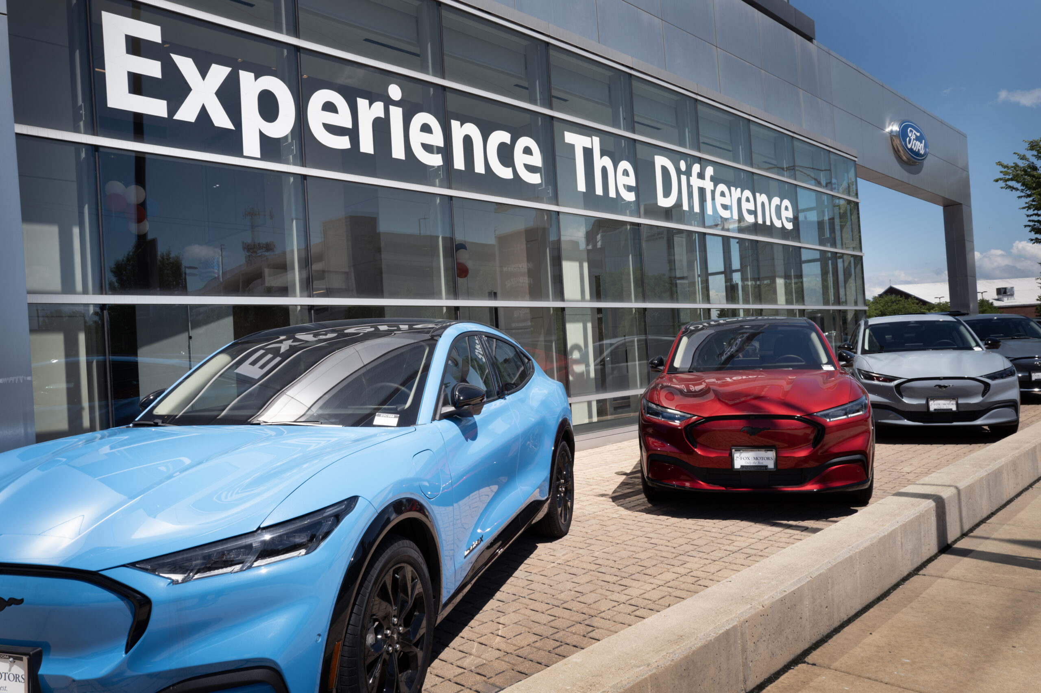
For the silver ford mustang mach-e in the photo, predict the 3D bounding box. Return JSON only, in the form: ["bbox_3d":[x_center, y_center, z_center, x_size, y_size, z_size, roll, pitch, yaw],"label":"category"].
[{"bbox_3d":[5.770,0.325,11.920,1.970,1.610,4.720,-2,1,18],"label":"silver ford mustang mach-e"}]

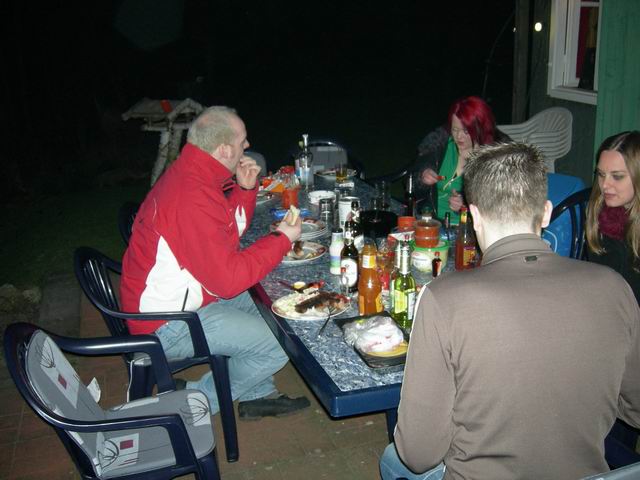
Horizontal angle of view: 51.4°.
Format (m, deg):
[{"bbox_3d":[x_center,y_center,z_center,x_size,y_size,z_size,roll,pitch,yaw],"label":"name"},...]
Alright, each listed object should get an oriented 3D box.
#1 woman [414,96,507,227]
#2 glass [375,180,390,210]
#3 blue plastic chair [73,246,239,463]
[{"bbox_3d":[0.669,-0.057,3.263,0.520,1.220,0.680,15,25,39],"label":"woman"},{"bbox_3d":[0.306,-0.215,3.215,0.060,0.123,0.060,-1,19,0],"label":"glass"},{"bbox_3d":[-0.628,0.389,2.626,0.550,0.840,0.570,-5,18,-6],"label":"blue plastic chair"}]

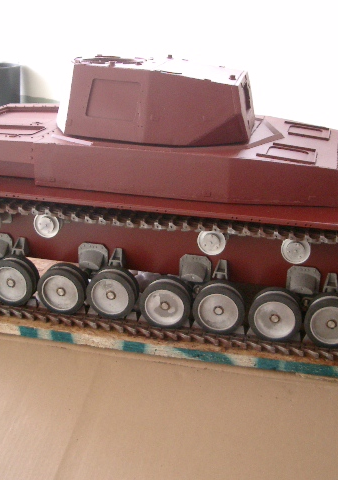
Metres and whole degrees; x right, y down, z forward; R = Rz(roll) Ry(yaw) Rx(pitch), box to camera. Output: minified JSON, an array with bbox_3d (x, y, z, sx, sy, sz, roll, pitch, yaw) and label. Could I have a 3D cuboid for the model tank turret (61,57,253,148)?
[{"bbox_3d":[-0.023,-0.250,1.174,0.352,0.120,0.290,6,21,12],"label":"model tank turret"}]

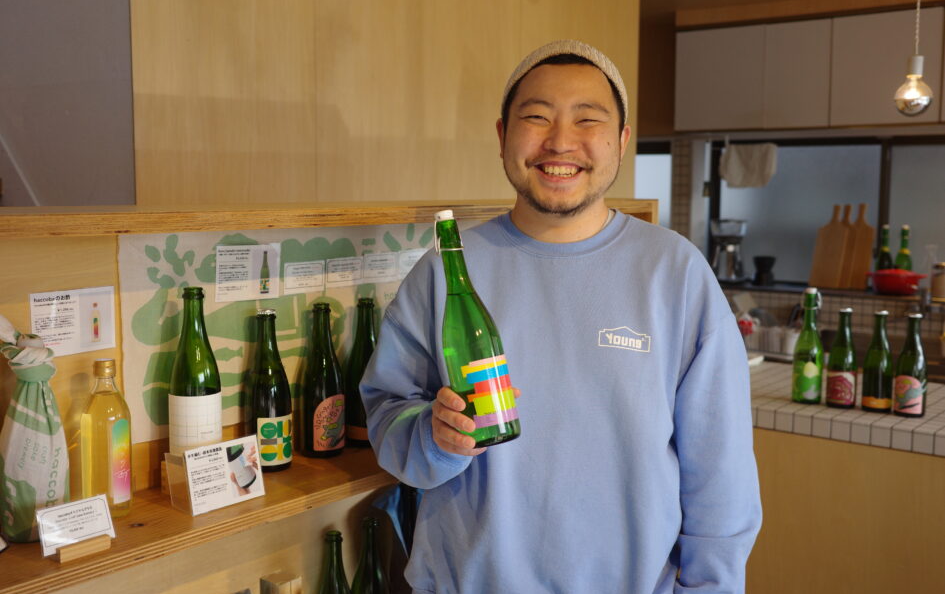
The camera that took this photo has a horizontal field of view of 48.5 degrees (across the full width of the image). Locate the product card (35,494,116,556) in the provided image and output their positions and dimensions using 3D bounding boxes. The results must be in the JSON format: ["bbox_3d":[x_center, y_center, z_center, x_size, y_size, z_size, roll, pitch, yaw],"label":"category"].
[{"bbox_3d":[-0.511,0.295,1.357,0.004,0.059,0.096,-19,-9,42],"label":"product card"}]

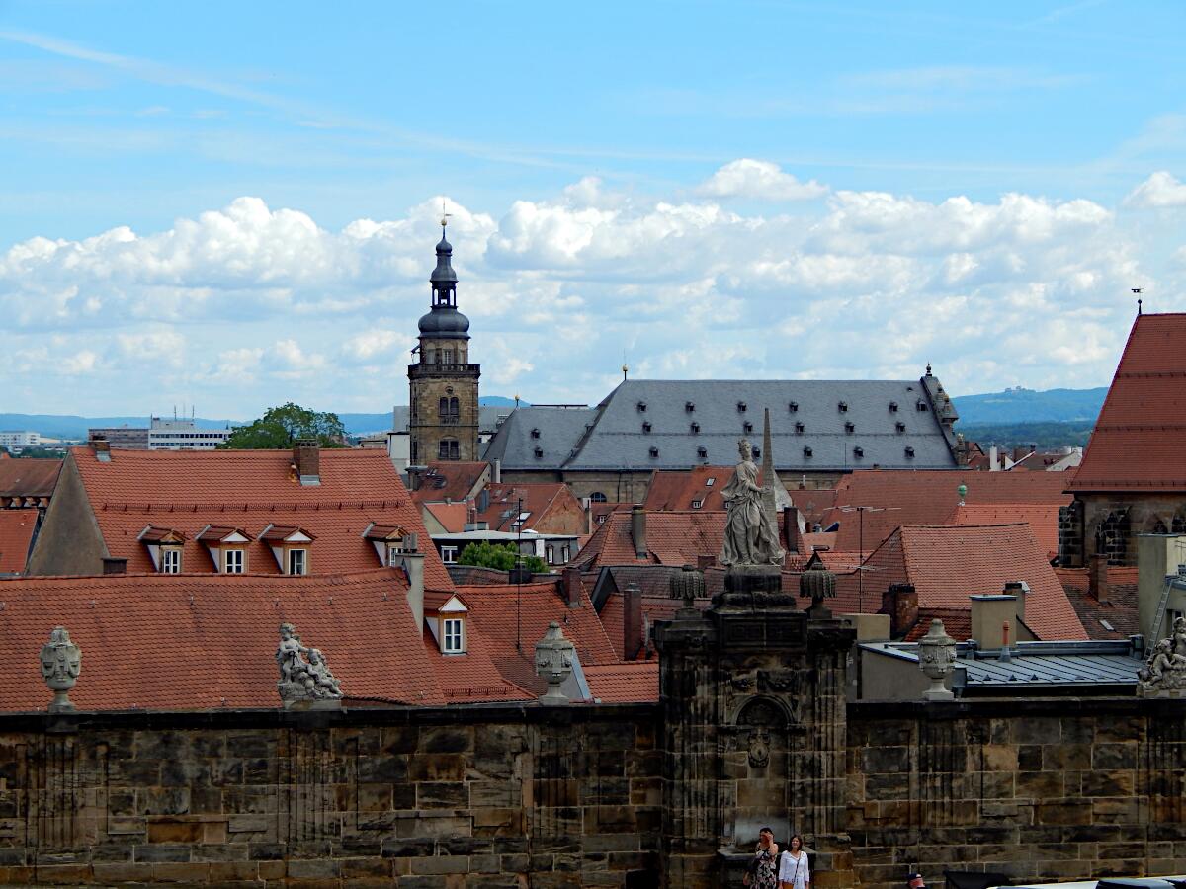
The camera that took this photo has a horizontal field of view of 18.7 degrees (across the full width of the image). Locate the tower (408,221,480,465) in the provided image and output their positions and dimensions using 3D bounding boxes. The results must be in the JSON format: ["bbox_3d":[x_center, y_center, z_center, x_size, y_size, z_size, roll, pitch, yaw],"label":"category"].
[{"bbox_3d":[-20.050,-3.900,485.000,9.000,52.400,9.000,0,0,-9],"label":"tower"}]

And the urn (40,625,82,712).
[{"bbox_3d":[-8.418,3.572,56.900,0.660,1.390,0.660,0,0,-9],"label":"urn"}]

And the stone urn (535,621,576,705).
[{"bbox_3d":[-0.657,3.730,61.300,0.670,1.430,0.670,0,0,-7],"label":"stone urn"}]

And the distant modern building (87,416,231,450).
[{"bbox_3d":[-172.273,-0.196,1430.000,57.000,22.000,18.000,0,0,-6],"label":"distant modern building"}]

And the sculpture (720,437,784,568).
[{"bbox_3d":[2.580,0.924,58.500,0.900,2.160,0.720,0,0,-27],"label":"sculpture"}]

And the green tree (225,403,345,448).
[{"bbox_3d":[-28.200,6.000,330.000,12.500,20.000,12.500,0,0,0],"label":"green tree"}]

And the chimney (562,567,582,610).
[{"bbox_3d":[-0.783,5.297,132.500,0.520,1.500,0.480,0,0,-34],"label":"chimney"}]

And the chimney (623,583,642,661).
[{"bbox_3d":[1.424,6.312,128.000,0.480,2.750,0.460,0,0,-36],"label":"chimney"}]

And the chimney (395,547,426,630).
[{"bbox_3d":[-5.251,4.198,103.600,0.550,2.550,0.780,0,0,-36],"label":"chimney"}]

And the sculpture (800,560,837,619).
[{"bbox_3d":[3.880,2.504,61.800,0.640,1.020,0.640,0,0,-7],"label":"sculpture"}]

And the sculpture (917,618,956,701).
[{"bbox_3d":[5.642,3.548,59.100,0.620,1.370,0.620,0,0,-9],"label":"sculpture"}]

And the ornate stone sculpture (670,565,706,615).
[{"bbox_3d":[1.551,2.366,58.200,0.580,0.820,0.580,0,0,-9],"label":"ornate stone sculpture"}]

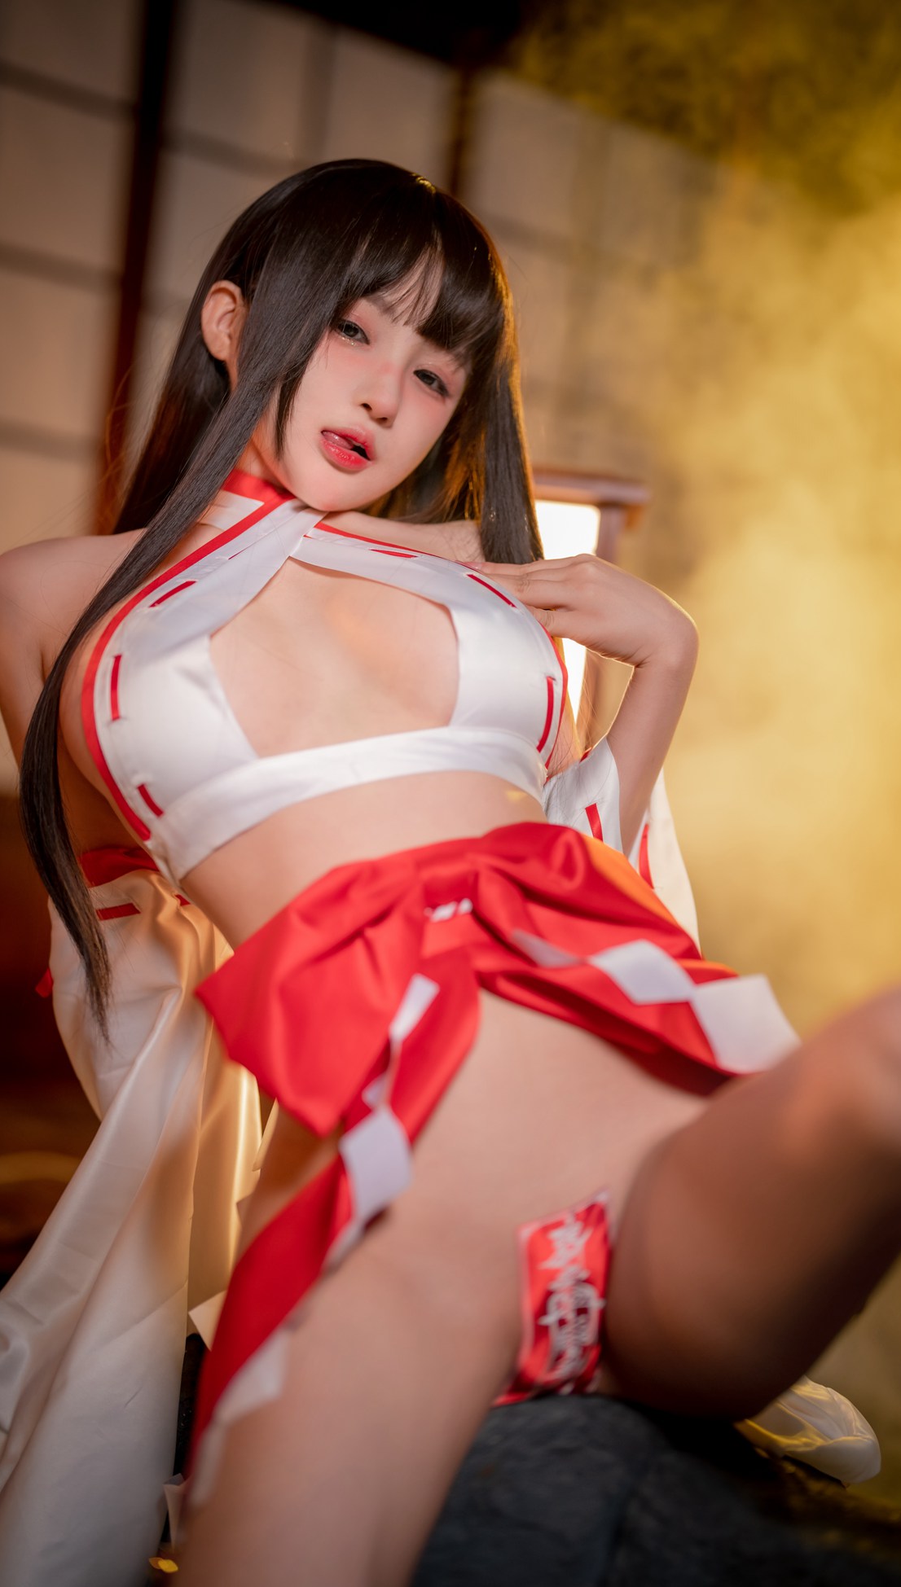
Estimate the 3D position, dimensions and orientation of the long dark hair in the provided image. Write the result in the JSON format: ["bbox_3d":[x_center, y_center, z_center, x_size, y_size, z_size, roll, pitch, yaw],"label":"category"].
[{"bbox_3d":[-0.099,-0.120,1.470,0.290,0.600,0.290,22,-6,-23],"label":"long dark hair"}]

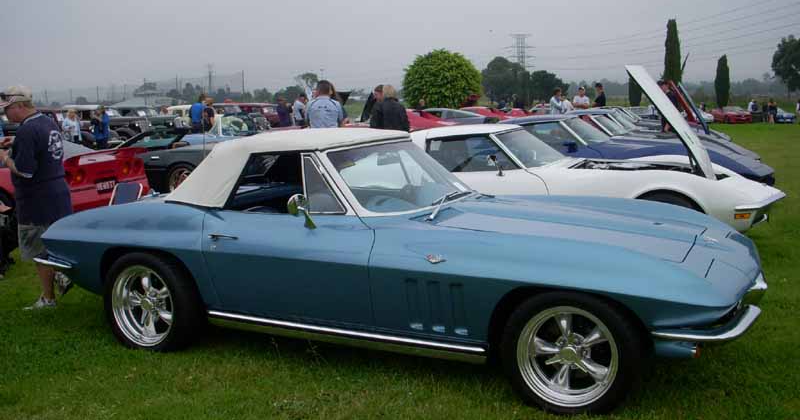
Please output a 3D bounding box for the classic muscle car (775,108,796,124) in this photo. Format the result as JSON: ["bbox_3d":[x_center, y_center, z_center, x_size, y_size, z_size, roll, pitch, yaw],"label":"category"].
[{"bbox_3d":[27.619,-6.758,63.000,1.780,1.220,4.400,-2,7,-14],"label":"classic muscle car"}]

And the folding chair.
[{"bbox_3d":[-2.914,0.116,9.022,0.560,0.800,0.500,2,8,21],"label":"folding chair"}]

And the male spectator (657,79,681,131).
[{"bbox_3d":[5.450,-1.737,17.911,0.400,1.770,0.500,0,7,6],"label":"male spectator"}]

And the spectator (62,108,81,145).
[{"bbox_3d":[-8.339,-1.774,22.407,0.500,1.620,0.360,1,8,9],"label":"spectator"}]

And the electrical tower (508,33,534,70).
[{"bbox_3d":[66.409,-78.433,480.000,15.000,38.000,8.000,-4,8,-23],"label":"electrical tower"}]

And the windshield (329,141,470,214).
[{"bbox_3d":[0.041,-0.195,5.105,0.500,0.380,1.360,3,8,26],"label":"windshield"}]

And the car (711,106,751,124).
[{"bbox_3d":[22.649,-6.456,60.000,1.800,1.200,4.400,-1,7,-5],"label":"car"}]

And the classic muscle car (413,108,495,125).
[{"bbox_3d":[0.853,-2.233,24.579,4.500,1.190,1.800,3,8,24],"label":"classic muscle car"}]

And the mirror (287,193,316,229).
[{"bbox_3d":[-0.490,0.005,4.502,0.135,0.185,0.120,3,8,25],"label":"mirror"}]

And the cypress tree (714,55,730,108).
[{"bbox_3d":[26.502,-10.318,72.308,1.250,4.900,1.250,0,7,0],"label":"cypress tree"}]

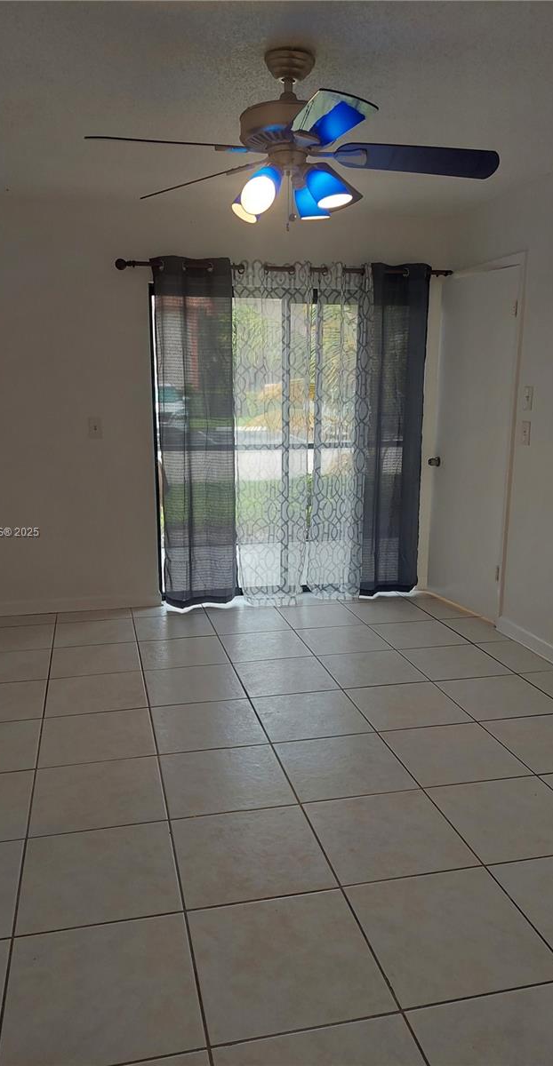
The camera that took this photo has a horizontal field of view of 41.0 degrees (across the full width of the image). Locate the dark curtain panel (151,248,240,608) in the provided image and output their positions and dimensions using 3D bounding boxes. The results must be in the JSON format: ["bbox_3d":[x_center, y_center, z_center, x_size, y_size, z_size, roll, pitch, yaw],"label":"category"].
[{"bbox_3d":[-0.497,-0.584,4.533,0.490,2.100,0.100,-2,12,-13],"label":"dark curtain panel"}]

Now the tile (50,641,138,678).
[{"bbox_3d":[-0.935,0.664,3.857,0.446,0.010,0.441,-2,12,-13],"label":"tile"}]

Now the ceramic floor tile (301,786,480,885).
[{"bbox_3d":[0.360,0.981,2.409,0.450,0.010,0.443,-2,12,-13],"label":"ceramic floor tile"}]

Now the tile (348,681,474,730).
[{"bbox_3d":[0.592,0.786,3.359,0.450,0.010,0.450,-2,11,-13],"label":"tile"}]

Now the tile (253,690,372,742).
[{"bbox_3d":[0.149,0.805,3.254,0.450,0.010,0.450,-2,11,-13],"label":"tile"}]

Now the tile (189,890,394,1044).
[{"bbox_3d":[0.020,1.072,1.858,0.446,0.010,0.441,-2,12,-13],"label":"tile"}]

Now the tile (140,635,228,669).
[{"bbox_3d":[-0.516,0.664,4.082,0.455,0.012,0.455,-2,11,-13],"label":"tile"}]

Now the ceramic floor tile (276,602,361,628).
[{"bbox_3d":[0.278,0.526,4.630,0.450,0.010,0.443,-2,12,-13],"label":"ceramic floor tile"}]

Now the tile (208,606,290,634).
[{"bbox_3d":[-0.165,0.541,4.492,0.446,0.010,0.441,-2,12,-13],"label":"tile"}]

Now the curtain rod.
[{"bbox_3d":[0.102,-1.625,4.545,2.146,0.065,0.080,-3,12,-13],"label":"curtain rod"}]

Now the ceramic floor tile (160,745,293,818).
[{"bbox_3d":[-0.188,0.910,2.727,0.450,0.010,0.443,-2,12,-13],"label":"ceramic floor tile"}]

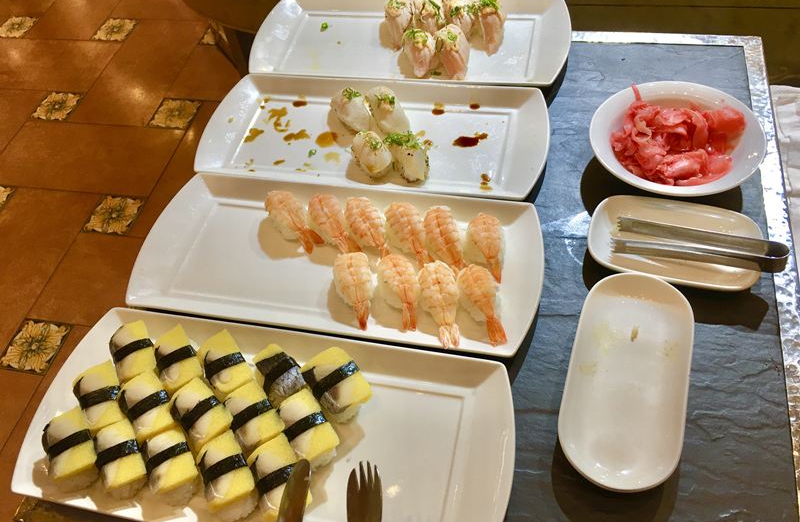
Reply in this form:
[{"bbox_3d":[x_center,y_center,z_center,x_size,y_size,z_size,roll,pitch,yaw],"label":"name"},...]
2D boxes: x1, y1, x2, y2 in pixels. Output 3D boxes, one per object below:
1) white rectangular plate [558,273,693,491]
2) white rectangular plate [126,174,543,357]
[{"bbox_3d":[0.188,0.094,0.552,0.090,0.021,0.201,11,56,16],"label":"white rectangular plate"},{"bbox_3d":[-0.066,0.000,0.688,0.416,0.026,0.182,6,54,12],"label":"white rectangular plate"}]

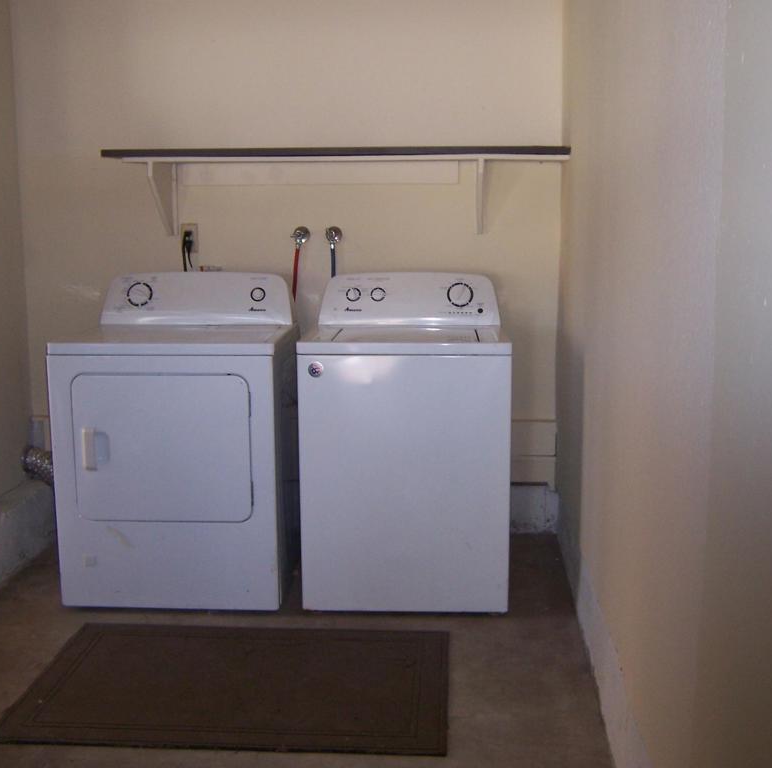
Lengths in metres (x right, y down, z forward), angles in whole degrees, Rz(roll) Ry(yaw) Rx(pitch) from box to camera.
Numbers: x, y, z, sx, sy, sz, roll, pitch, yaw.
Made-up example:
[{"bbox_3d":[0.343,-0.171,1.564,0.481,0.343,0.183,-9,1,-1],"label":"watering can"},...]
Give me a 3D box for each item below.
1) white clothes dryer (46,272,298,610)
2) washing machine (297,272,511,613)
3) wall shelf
[{"bbox_3d":[-0.712,0.175,3.533,0.738,1.105,0.700,0,10,3],"label":"white clothes dryer"},{"bbox_3d":[0.076,0.172,3.533,0.695,1.105,0.680,0,10,3],"label":"washing machine"},{"bbox_3d":[-0.184,-0.731,3.743,1.720,0.317,0.290,0,10,2],"label":"wall shelf"}]

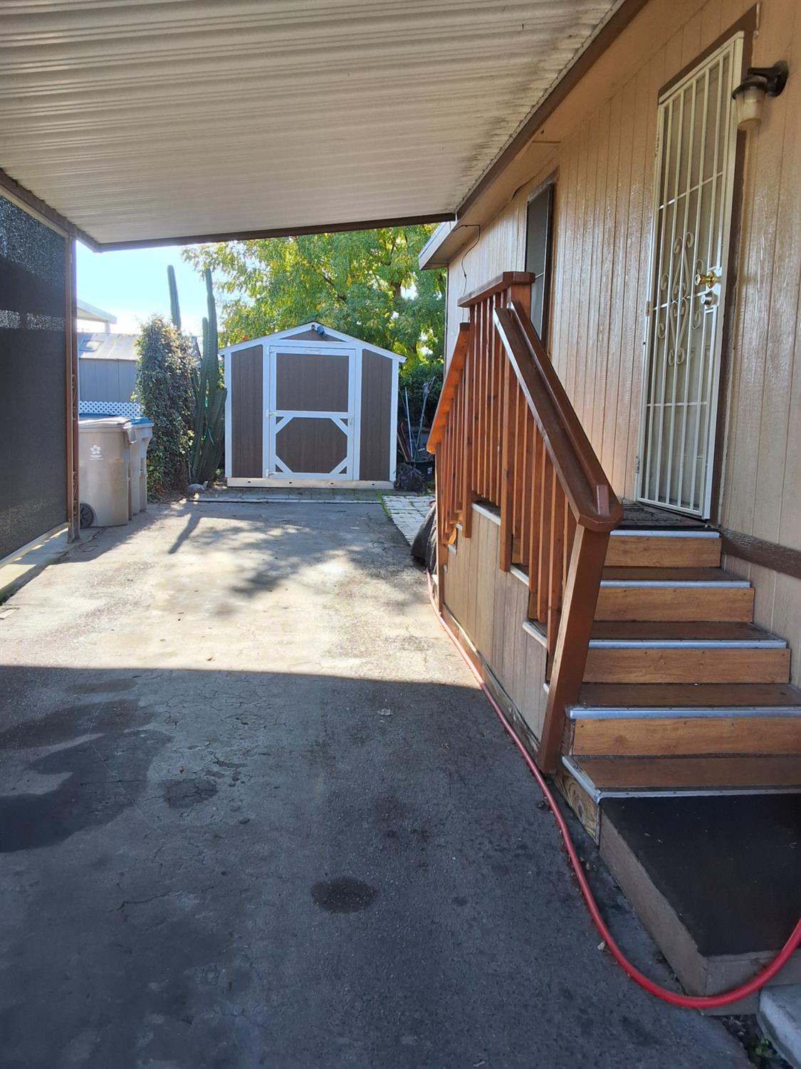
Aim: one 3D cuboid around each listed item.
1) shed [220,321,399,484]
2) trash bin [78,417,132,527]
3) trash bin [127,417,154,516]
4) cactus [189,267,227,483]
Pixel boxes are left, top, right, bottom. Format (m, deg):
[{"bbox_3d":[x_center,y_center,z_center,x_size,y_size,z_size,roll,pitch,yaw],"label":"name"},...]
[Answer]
[{"bbox_3d":[-1.451,-2.034,13.729,2.660,2.370,2.750,0,8,-9],"label":"shed"},{"bbox_3d":[-3.091,-0.643,8.790,0.750,1.070,0.650,-1,8,-12],"label":"trash bin"},{"bbox_3d":[-3.204,-0.801,9.792,0.750,1.070,0.650,0,8,-7],"label":"trash bin"},{"bbox_3d":[-2.686,-2.189,12.040,0.520,2.954,0.500,0,8,-6],"label":"cactus"}]

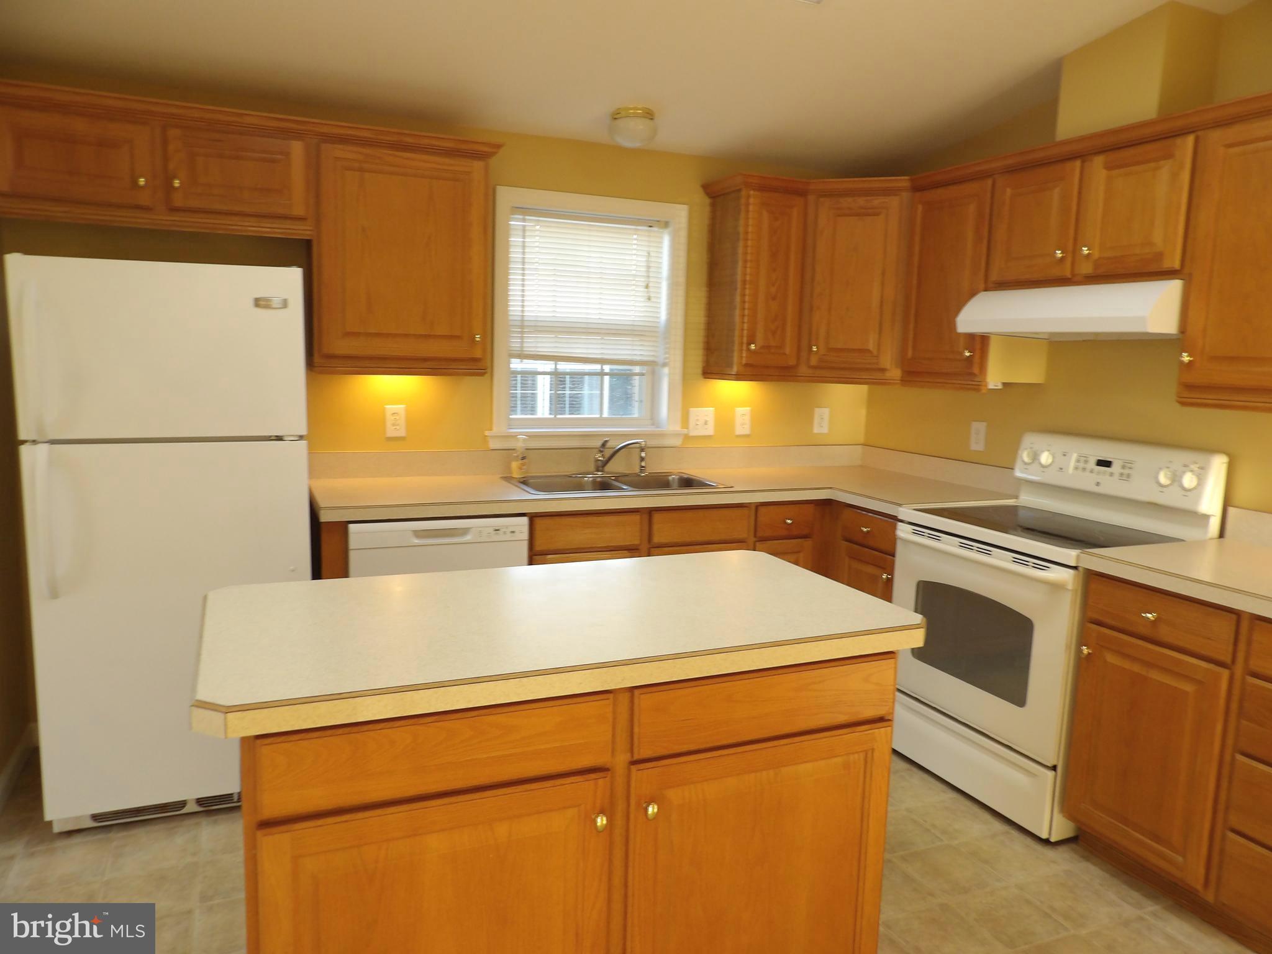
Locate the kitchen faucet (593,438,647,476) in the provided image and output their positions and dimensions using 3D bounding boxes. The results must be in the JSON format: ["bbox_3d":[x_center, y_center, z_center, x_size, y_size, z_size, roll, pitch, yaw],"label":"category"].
[{"bbox_3d":[-0.059,-0.079,3.651,0.255,0.165,0.065,7,9,31],"label":"kitchen faucet"}]

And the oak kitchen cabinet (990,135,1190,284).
[{"bbox_3d":[1.582,-0.829,2.915,0.320,0.405,0.760,-2,9,-23],"label":"oak kitchen cabinet"}]

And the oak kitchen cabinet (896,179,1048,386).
[{"bbox_3d":[1.342,-0.743,3.474,0.320,0.787,0.450,-2,9,-23],"label":"oak kitchen cabinet"}]

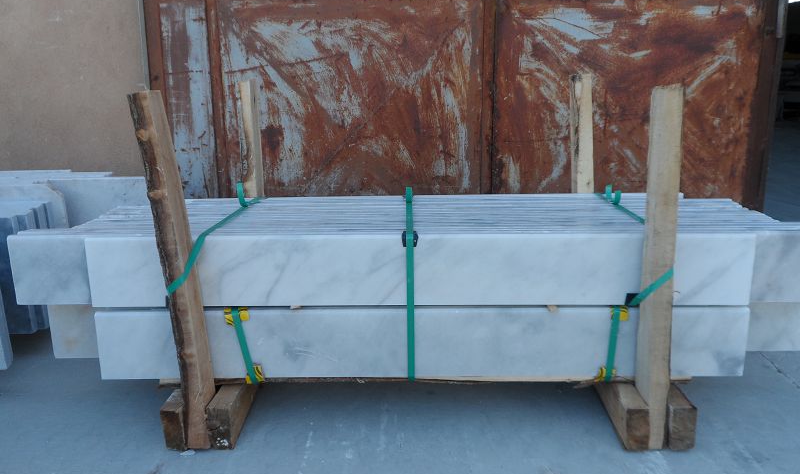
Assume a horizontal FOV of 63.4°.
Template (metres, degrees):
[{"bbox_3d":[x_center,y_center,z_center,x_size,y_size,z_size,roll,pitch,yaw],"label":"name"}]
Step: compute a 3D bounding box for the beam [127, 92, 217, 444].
[{"bbox_3d":[-0.529,0.087,1.554,0.057,0.850,0.095,-6,9,1],"label":"beam"}]

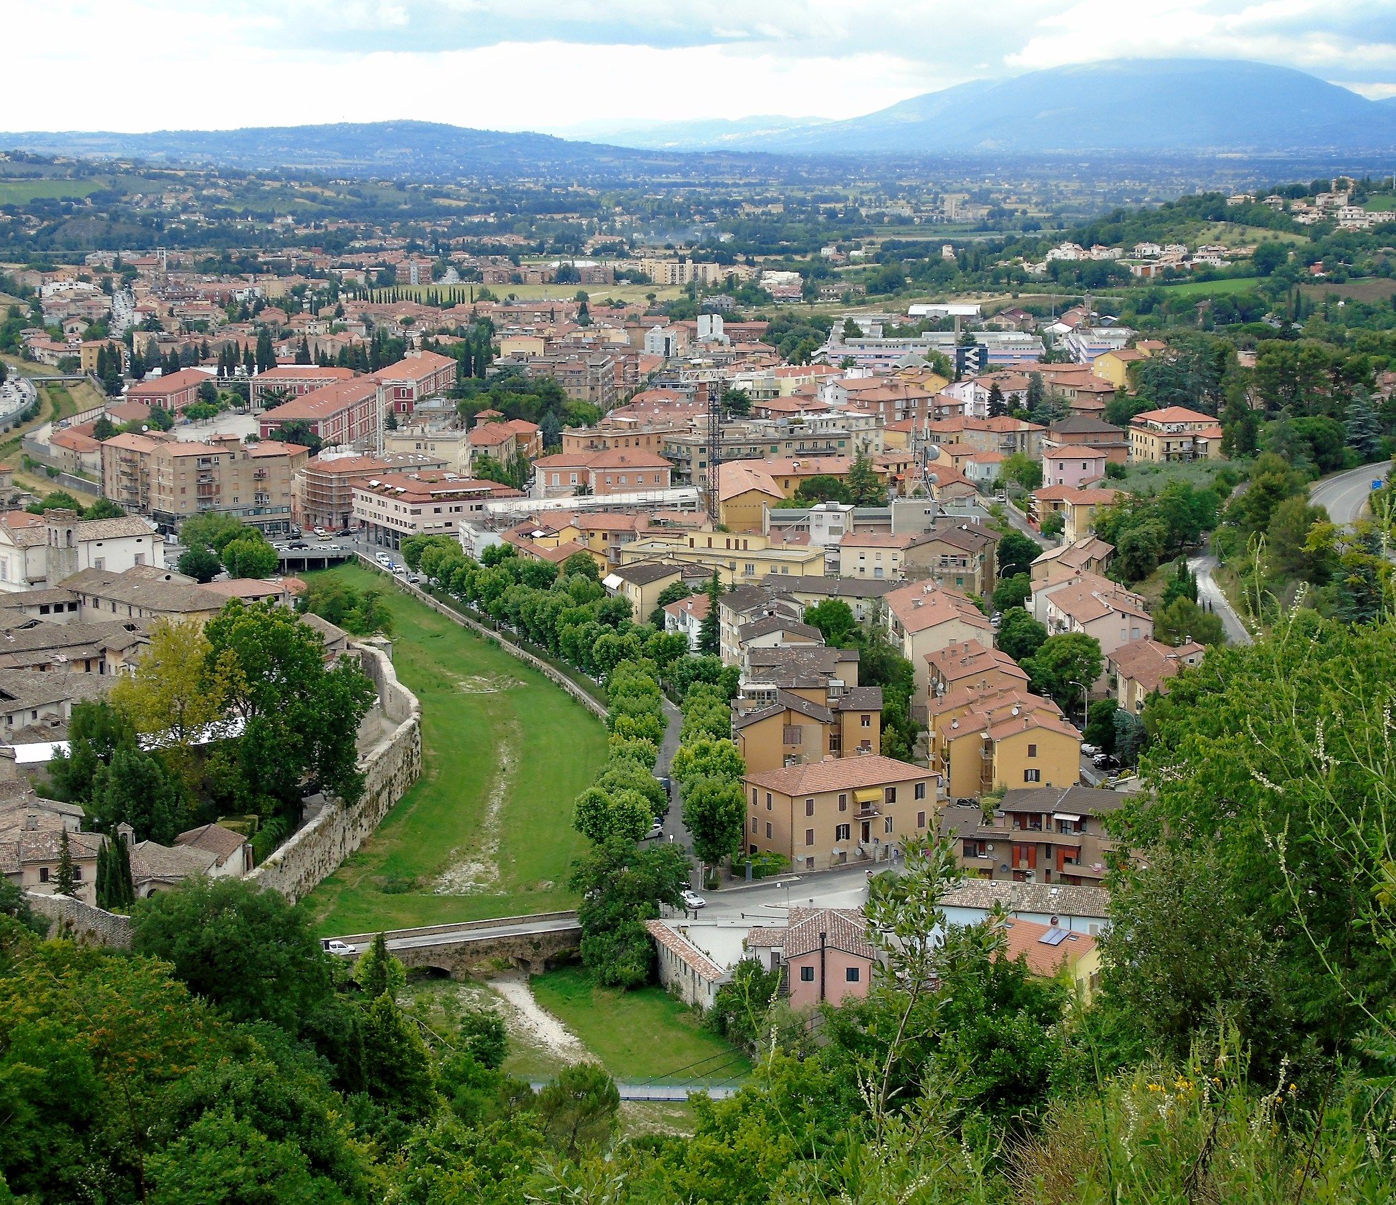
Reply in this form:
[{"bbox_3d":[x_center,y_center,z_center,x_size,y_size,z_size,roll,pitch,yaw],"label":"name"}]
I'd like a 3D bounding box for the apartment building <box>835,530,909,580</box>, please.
[{"bbox_3d":[34.300,-9.520,561.260,12.800,8.400,11.500,2,9,10],"label":"apartment building"}]

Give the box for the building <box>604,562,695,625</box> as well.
[{"bbox_3d":[-7.490,-1.600,489.030,9.000,9.940,15.500,-3,10,-17],"label":"building"}]

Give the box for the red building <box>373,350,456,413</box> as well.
[{"bbox_3d":[-103.040,-78.410,1025.430,18.500,15.000,85.000,1,10,5],"label":"red building"}]

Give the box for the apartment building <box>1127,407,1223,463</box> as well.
[{"bbox_3d":[115.300,-40.030,696.720,15.800,14.600,20.500,-2,10,-11],"label":"apartment building"}]

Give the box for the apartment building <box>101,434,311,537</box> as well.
[{"bbox_3d":[-114.340,-29.210,670.410,33.000,18.800,34.000,-7,12,-35],"label":"apartment building"}]

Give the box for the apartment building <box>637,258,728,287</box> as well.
[{"bbox_3d":[-12.500,-242.680,2133.920,61.000,19.500,18.000,0,9,-2],"label":"apartment building"}]

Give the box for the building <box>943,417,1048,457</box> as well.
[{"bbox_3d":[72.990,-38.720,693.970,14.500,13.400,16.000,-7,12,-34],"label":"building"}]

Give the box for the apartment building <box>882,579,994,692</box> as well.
[{"bbox_3d":[33.930,6.160,407.860,12.300,13.840,34.000,-1,9,-3],"label":"apartment building"}]

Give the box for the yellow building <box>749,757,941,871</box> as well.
[{"bbox_3d":[17.050,24.010,343.210,20.900,11.100,10.900,-6,11,-31],"label":"yellow building"}]

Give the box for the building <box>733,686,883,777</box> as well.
[{"bbox_3d":[13.390,18.440,367.500,18.400,14.600,14.000,-1,9,-4],"label":"building"}]

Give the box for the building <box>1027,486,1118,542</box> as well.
[{"bbox_3d":[70.730,-16.470,538.600,14.800,10.240,16.000,-1,9,-8],"label":"building"}]

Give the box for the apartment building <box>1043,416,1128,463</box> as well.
[{"bbox_3d":[86.160,-36.210,638.760,16.000,10.050,15.000,-1,9,-8],"label":"apartment building"}]

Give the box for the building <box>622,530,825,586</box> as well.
[{"bbox_3d":[4.930,-7.300,534.020,37.000,10.470,14.000,4,10,23],"label":"building"}]

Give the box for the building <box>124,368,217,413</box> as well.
[{"bbox_3d":[-179.200,-71.360,986.580,15.500,13.500,60.000,1,10,5],"label":"building"}]

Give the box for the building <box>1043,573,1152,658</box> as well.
[{"bbox_3d":[56.650,5.080,405.400,10.300,12.440,25.000,-1,9,-4],"label":"building"}]

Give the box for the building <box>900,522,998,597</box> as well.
[{"bbox_3d":[42.450,-7.050,485.980,13.000,11.000,19.000,2,10,14],"label":"building"}]

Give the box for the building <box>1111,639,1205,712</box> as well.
[{"bbox_3d":[62.620,11.300,383.730,12.800,8.310,25.000,-1,9,-4],"label":"building"}]

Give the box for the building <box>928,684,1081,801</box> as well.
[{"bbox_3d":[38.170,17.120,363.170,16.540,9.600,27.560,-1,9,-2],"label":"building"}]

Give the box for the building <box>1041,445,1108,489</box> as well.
[{"bbox_3d":[82.050,-29.570,624.910,13.300,9.300,11.000,0,9,-1],"label":"building"}]

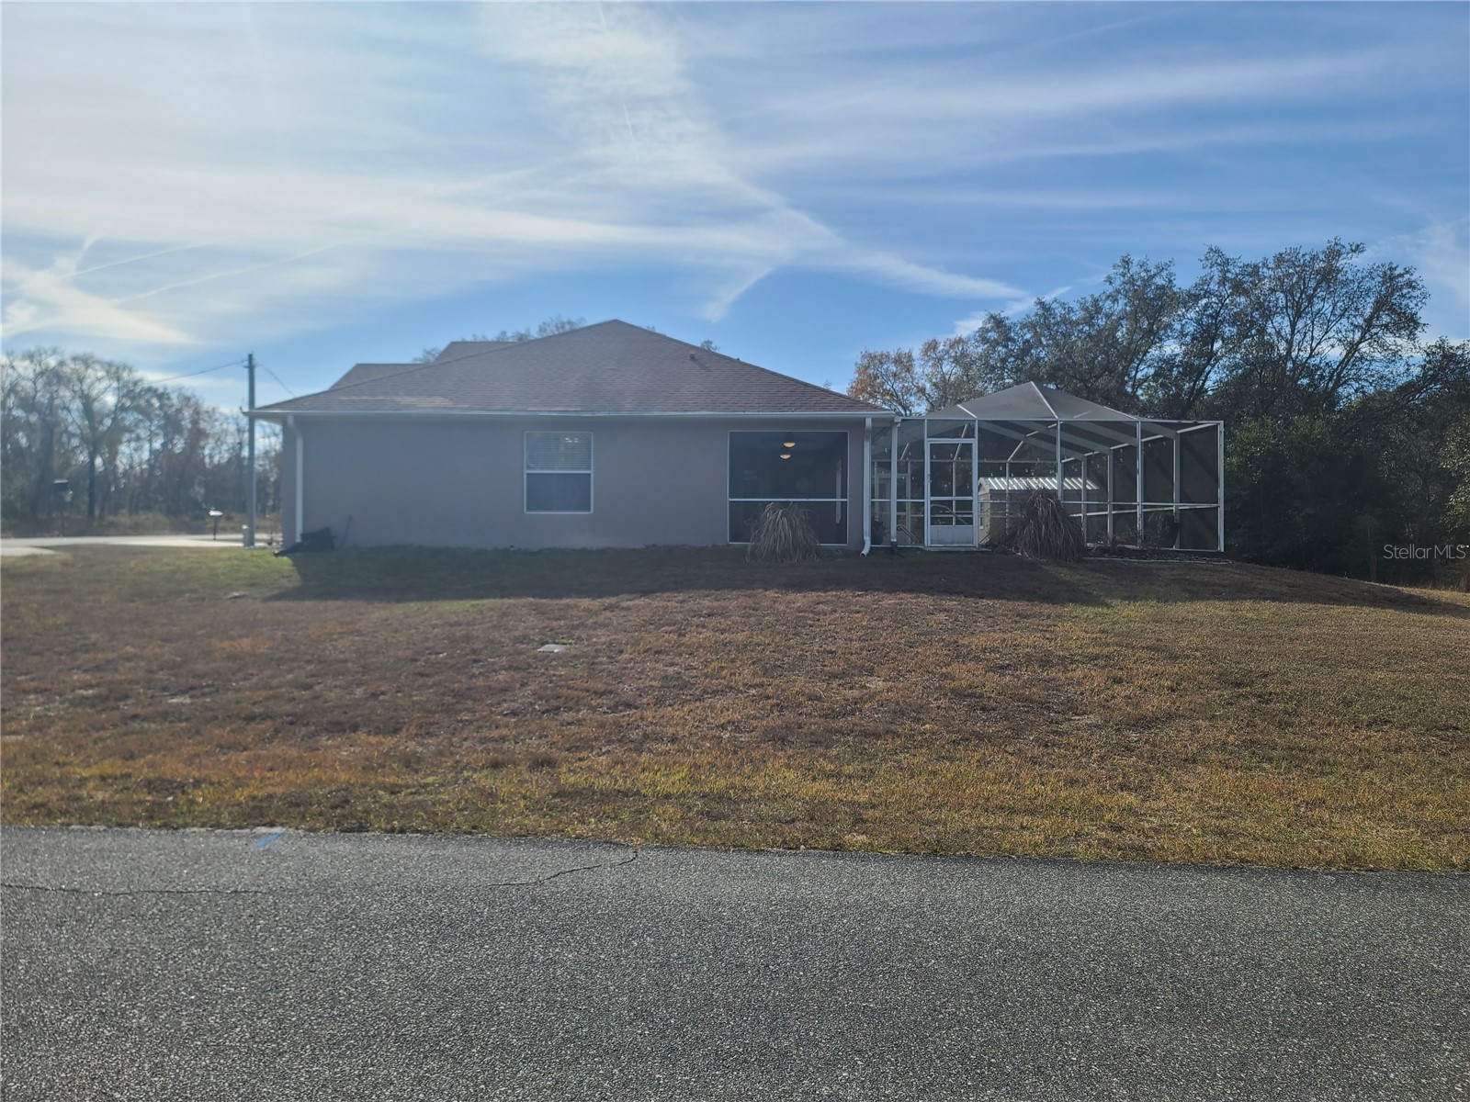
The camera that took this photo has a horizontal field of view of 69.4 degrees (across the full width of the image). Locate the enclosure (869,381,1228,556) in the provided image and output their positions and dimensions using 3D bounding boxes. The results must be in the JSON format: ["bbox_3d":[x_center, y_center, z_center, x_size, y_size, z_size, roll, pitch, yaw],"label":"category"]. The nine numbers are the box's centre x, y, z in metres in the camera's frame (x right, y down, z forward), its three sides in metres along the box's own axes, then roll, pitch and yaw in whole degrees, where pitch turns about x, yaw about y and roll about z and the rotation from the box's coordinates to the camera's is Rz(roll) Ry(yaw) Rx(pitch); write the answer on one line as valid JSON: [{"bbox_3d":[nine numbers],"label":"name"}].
[{"bbox_3d":[6.140,-1.900,26.100,6.900,3.620,10.900,0,1,1],"label":"enclosure"}]

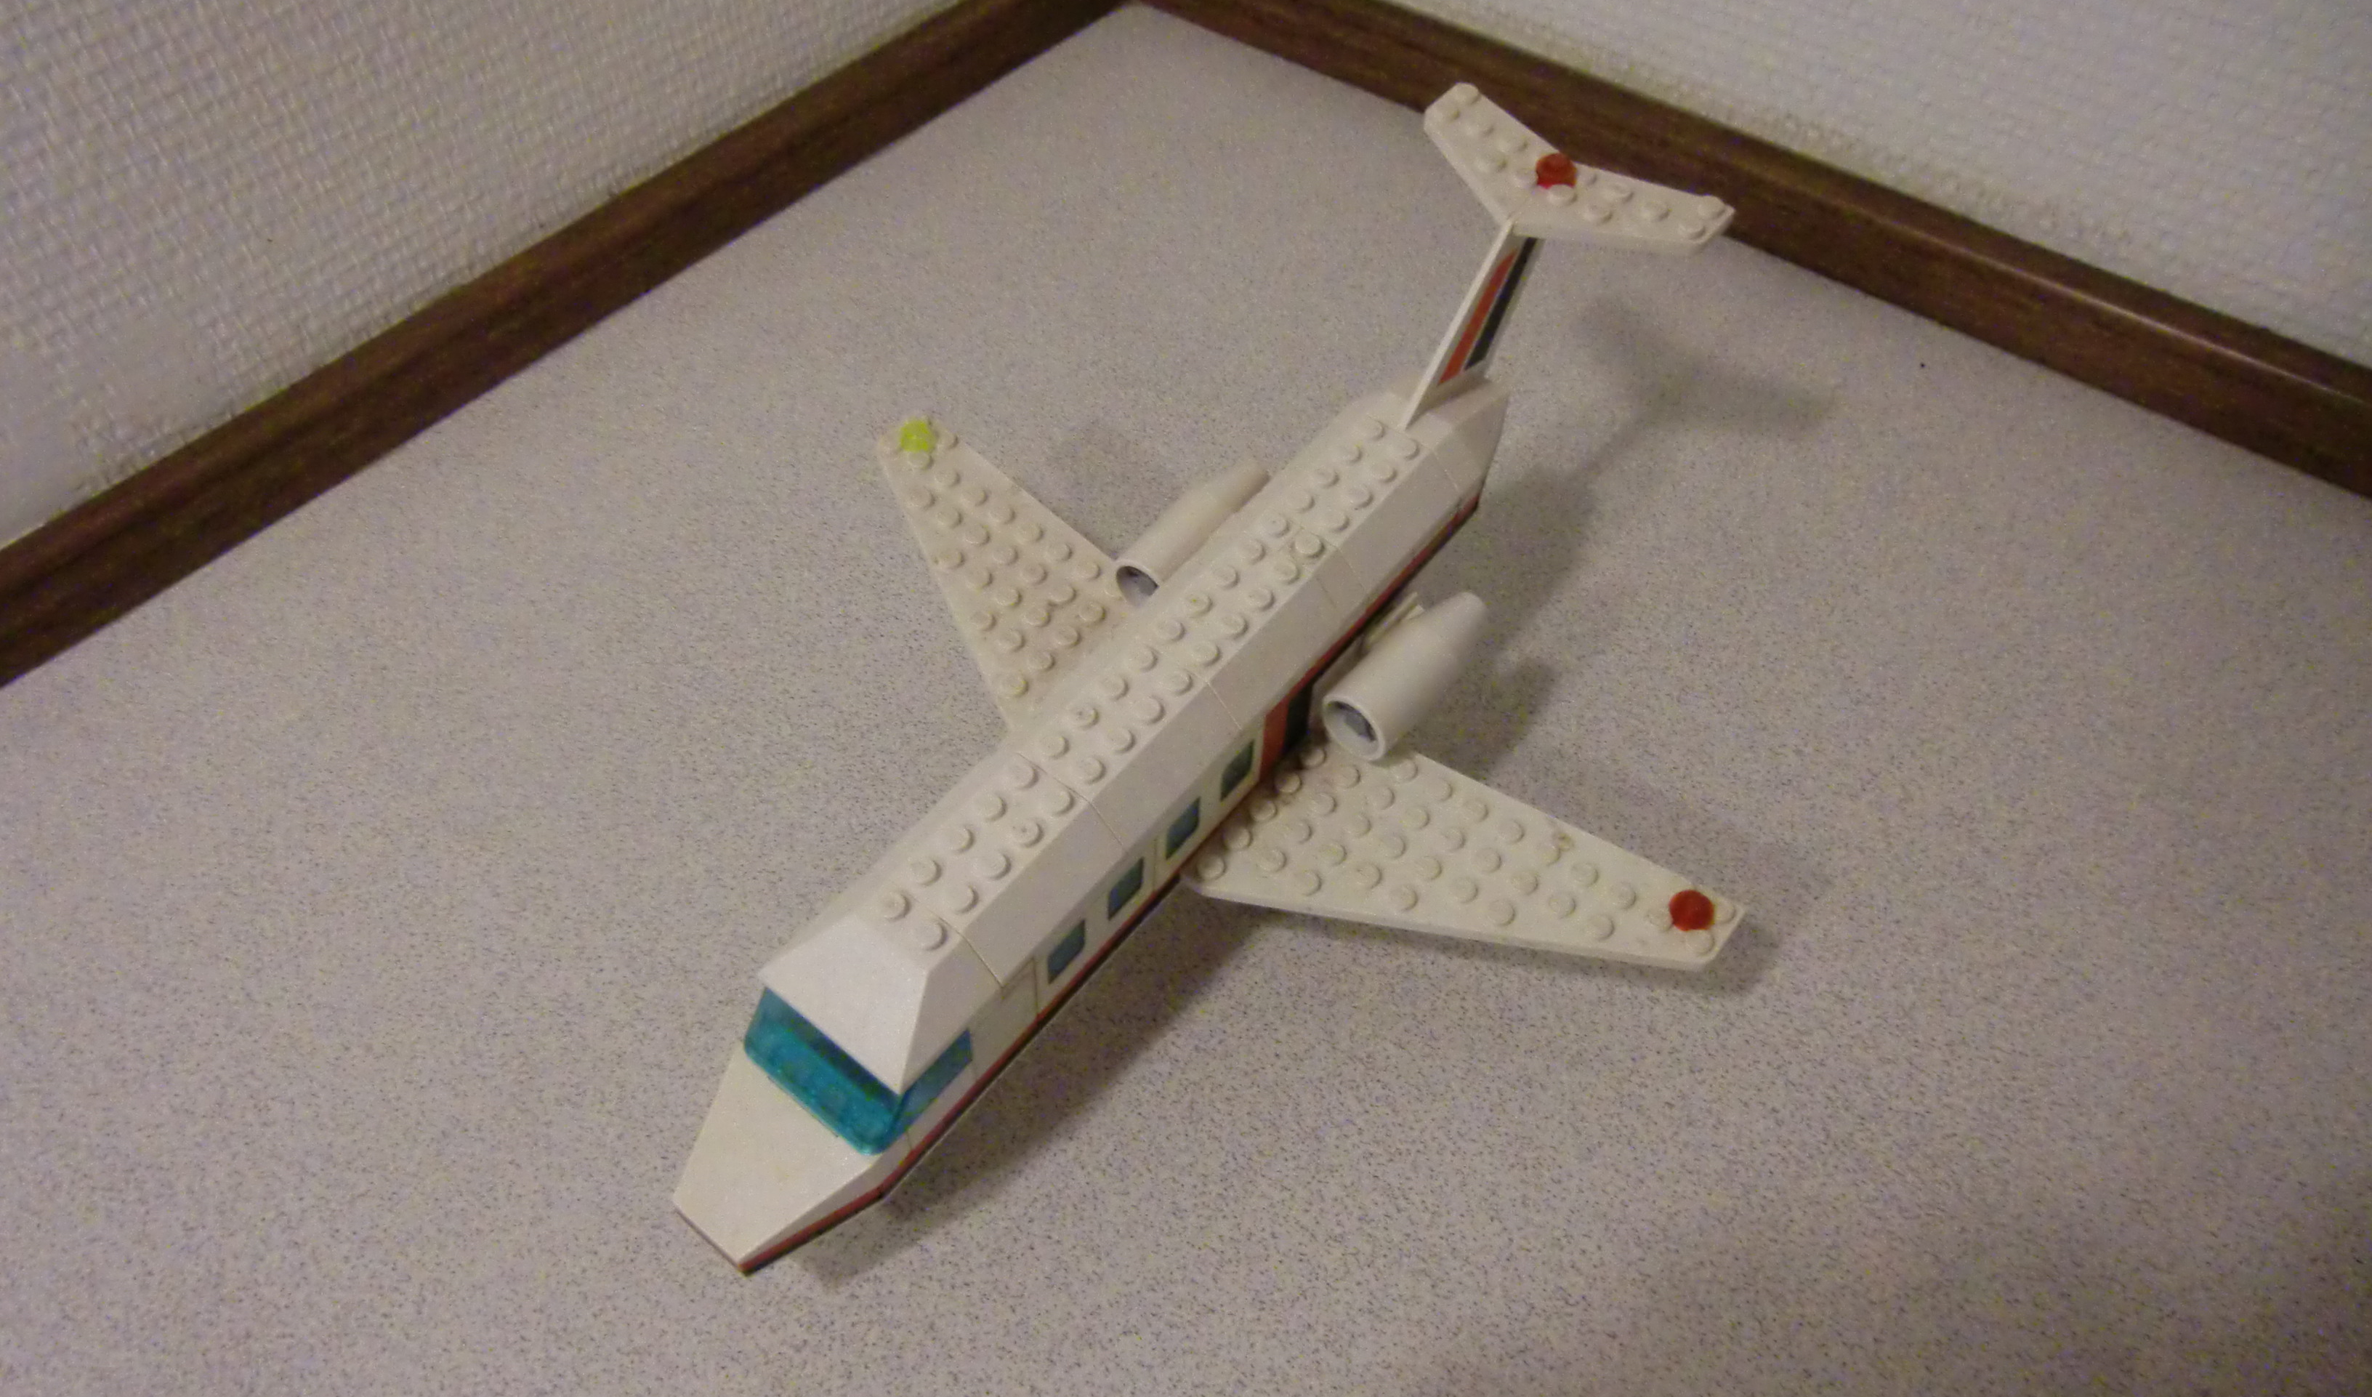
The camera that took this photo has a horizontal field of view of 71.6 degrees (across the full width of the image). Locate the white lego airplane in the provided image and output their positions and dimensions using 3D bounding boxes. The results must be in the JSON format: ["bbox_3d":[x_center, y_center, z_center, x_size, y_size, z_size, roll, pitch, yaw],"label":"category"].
[{"bbox_3d":[0.004,-0.008,0.305,0.208,0.088,0.258,32,59,22],"label":"white lego airplane"}]

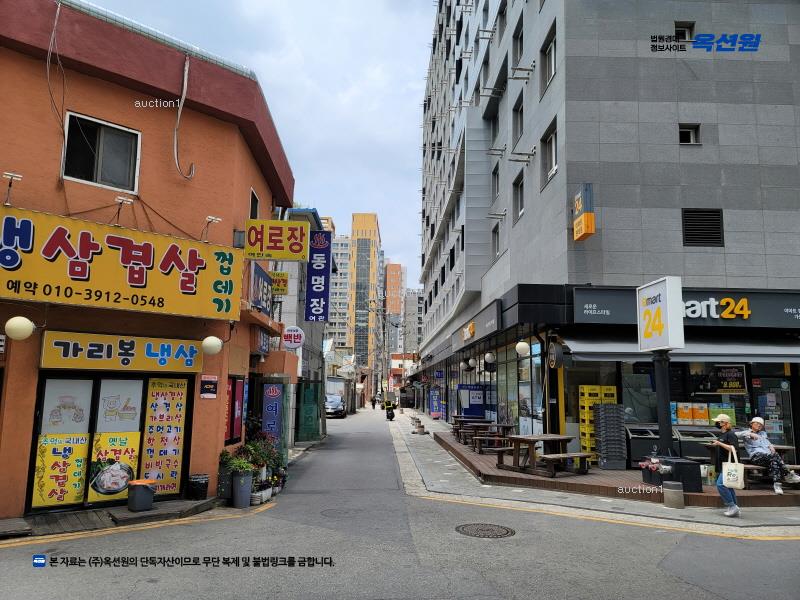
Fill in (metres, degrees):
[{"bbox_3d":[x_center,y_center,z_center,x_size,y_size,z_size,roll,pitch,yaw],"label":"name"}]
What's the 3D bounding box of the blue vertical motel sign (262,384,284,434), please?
[{"bbox_3d":[-2.951,2.762,13.463,0.476,1.578,0.050,2,-8,-3],"label":"blue vertical motel sign"}]

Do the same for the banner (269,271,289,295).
[{"bbox_3d":[-2.798,-0.375,13.317,0.461,0.543,0.080,2,-8,-3],"label":"banner"}]

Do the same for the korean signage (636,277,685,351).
[{"bbox_3d":[5.039,0.317,11.223,0.270,1.300,1.220,1,-9,-1],"label":"korean signage"}]

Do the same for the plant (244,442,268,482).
[{"bbox_3d":[-2.616,3.006,10.532,0.410,0.760,0.400,1,-8,0],"label":"plant"}]

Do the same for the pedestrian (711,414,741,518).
[{"bbox_3d":[5.294,2.685,9.368,0.460,1.614,0.450,-3,-9,25],"label":"pedestrian"}]

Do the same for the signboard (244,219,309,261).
[{"bbox_3d":[-2.371,-1.123,11.256,1.190,0.773,0.250,2,-8,-3],"label":"signboard"}]

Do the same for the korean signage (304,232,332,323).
[{"bbox_3d":[-2.680,-0.773,19.000,0.760,3.030,0.220,1,-9,-1],"label":"korean signage"}]

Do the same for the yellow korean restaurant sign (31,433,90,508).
[{"bbox_3d":[-5.036,2.519,8.604,0.670,1.032,0.030,8,-11,-41],"label":"yellow korean restaurant sign"}]

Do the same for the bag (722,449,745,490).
[{"bbox_3d":[5.022,2.537,8.700,0.310,0.630,0.090,0,-9,9],"label":"bag"}]

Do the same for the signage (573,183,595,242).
[{"bbox_3d":[4.439,-2.099,13.945,0.240,1.210,0.700,1,-9,-1],"label":"signage"}]

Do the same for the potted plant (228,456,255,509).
[{"bbox_3d":[-2.613,3.007,9.527,0.390,0.796,0.390,1,-8,0],"label":"potted plant"}]

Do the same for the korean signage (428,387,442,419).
[{"bbox_3d":[2.212,6.407,35.700,0.720,1.900,0.250,1,-9,-1],"label":"korean signage"}]

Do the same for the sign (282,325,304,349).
[{"bbox_3d":[-2.744,0.981,15.000,0.570,0.600,0.160,1,-9,-1],"label":"sign"}]

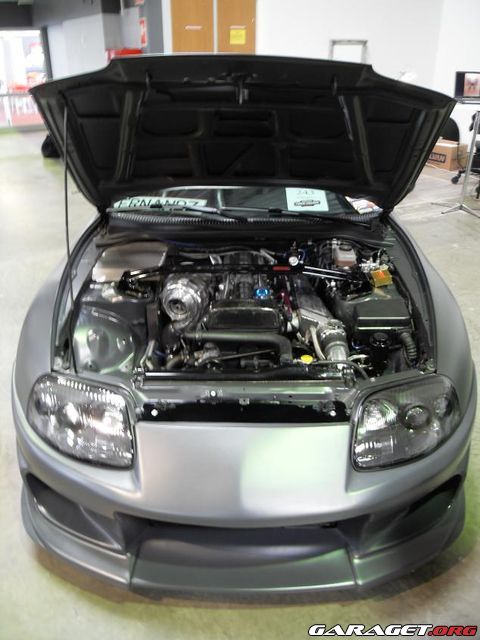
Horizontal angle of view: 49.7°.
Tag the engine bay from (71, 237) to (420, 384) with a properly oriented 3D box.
[{"bbox_3d":[0.020,0.005,2.178,1.300,0.460,0.800,0,27,0],"label":"engine bay"}]

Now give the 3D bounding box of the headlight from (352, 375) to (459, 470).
[{"bbox_3d":[0.562,0.329,1.750,0.400,0.200,0.290,-6,28,-11],"label":"headlight"}]

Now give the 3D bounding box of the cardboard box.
[{"bbox_3d":[3.433,-2.727,8.542,0.400,0.390,0.550,-13,30,-24],"label":"cardboard box"}]

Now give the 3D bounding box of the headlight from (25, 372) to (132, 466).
[{"bbox_3d":[-0.545,0.329,1.750,0.400,0.200,0.290,6,28,11],"label":"headlight"}]

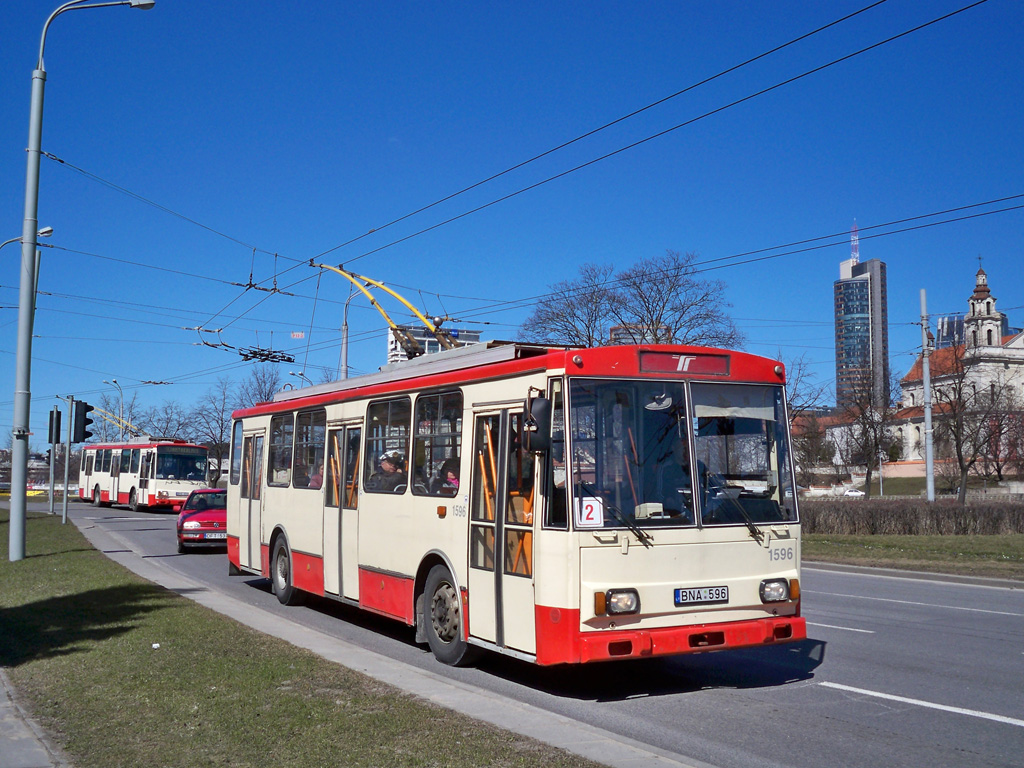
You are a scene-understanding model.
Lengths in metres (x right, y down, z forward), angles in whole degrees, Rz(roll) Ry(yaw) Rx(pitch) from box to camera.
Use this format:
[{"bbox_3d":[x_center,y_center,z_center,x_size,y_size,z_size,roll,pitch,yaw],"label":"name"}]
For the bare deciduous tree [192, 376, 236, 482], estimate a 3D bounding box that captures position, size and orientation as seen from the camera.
[{"bbox_3d":[-20.408,3.611,70.661,3.600,8.278,3.600,0,-5,0],"label":"bare deciduous tree"}]

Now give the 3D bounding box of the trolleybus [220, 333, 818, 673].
[{"bbox_3d":[-1.138,1.428,13.958,2.500,3.400,11.350,3,-5,-29],"label":"trolleybus"}]

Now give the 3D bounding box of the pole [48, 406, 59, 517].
[{"bbox_3d":[-17.153,2.846,38.765,0.135,4.014,0.135,0,-5,0],"label":"pole"}]

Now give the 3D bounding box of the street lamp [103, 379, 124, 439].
[{"bbox_3d":[-37.727,4.743,97.575,2.000,10.374,0.900,1,-5,-11],"label":"street lamp"}]

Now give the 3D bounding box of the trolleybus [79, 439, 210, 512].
[{"bbox_3d":[-17.780,4.281,49.565,2.500,3.400,11.300,4,-6,-38],"label":"trolleybus"}]

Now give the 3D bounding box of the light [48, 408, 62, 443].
[{"bbox_3d":[-17.158,1.634,38.900,0.400,1.190,0.380,3,-5,-30],"label":"light"}]

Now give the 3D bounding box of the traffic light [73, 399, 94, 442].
[{"bbox_3d":[-13.104,1.163,31.700,0.520,1.200,0.380,3,-5,-29],"label":"traffic light"}]

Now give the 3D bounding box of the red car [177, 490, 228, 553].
[{"bbox_3d":[-7.171,3.290,24.895,1.700,1.420,4.050,2,-5,-18],"label":"red car"}]

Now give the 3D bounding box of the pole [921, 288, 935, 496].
[{"bbox_3d":[17.470,0.789,43.607,0.270,9.599,0.270,0,-5,0],"label":"pole"}]

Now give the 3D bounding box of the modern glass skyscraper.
[{"bbox_3d":[220.984,-15.426,649.712,30.000,129.000,26.000,-3,-5,30],"label":"modern glass skyscraper"}]

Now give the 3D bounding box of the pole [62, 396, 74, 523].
[{"bbox_3d":[-13.688,2.321,31.860,0.140,3.913,0.140,0,-5,0],"label":"pole"}]

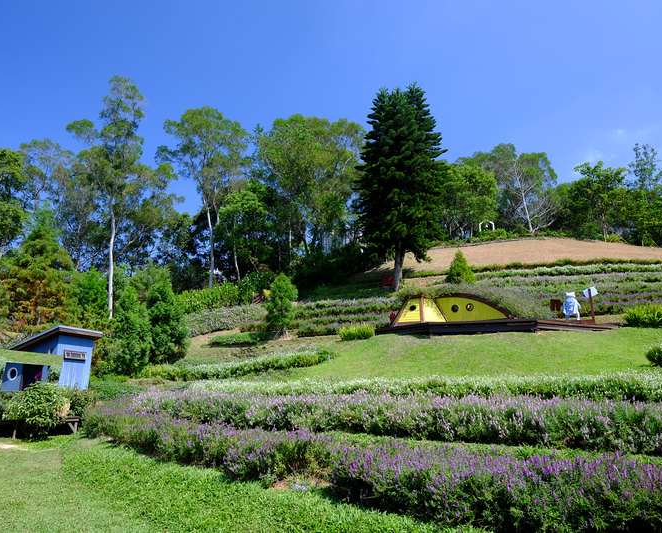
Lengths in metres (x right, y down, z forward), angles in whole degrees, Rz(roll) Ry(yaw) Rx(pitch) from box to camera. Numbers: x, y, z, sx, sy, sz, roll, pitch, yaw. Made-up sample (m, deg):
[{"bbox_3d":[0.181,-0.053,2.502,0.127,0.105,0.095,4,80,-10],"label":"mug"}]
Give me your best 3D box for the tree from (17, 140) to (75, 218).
[{"bbox_3d":[-21.701,-4.348,38.977,4.530,11.800,4.530,0,-13,0],"label":"tree"}]

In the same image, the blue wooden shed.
[{"bbox_3d":[-8.883,3.207,16.212,1.910,2.400,2.140,-2,-13,10],"label":"blue wooden shed"}]

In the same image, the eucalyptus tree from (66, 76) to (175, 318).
[{"bbox_3d":[-12.735,-4.329,31.226,6.220,15.170,5.910,2,-6,-23],"label":"eucalyptus tree"}]

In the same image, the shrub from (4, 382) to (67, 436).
[{"bbox_3d":[-6.296,3.062,10.954,1.150,1.130,1.040,3,-6,-29],"label":"shrub"}]

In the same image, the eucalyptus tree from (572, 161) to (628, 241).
[{"bbox_3d":[23.528,-5.737,44.884,4.360,7.330,4.140,-3,-6,28],"label":"eucalyptus tree"}]

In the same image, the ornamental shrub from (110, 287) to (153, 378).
[{"bbox_3d":[-7.201,2.349,18.444,1.460,3.310,1.460,0,-13,0],"label":"ornamental shrub"}]

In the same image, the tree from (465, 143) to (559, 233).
[{"bbox_3d":[18.753,-8.163,53.204,9.230,9.770,8.300,-2,-6,20],"label":"tree"}]

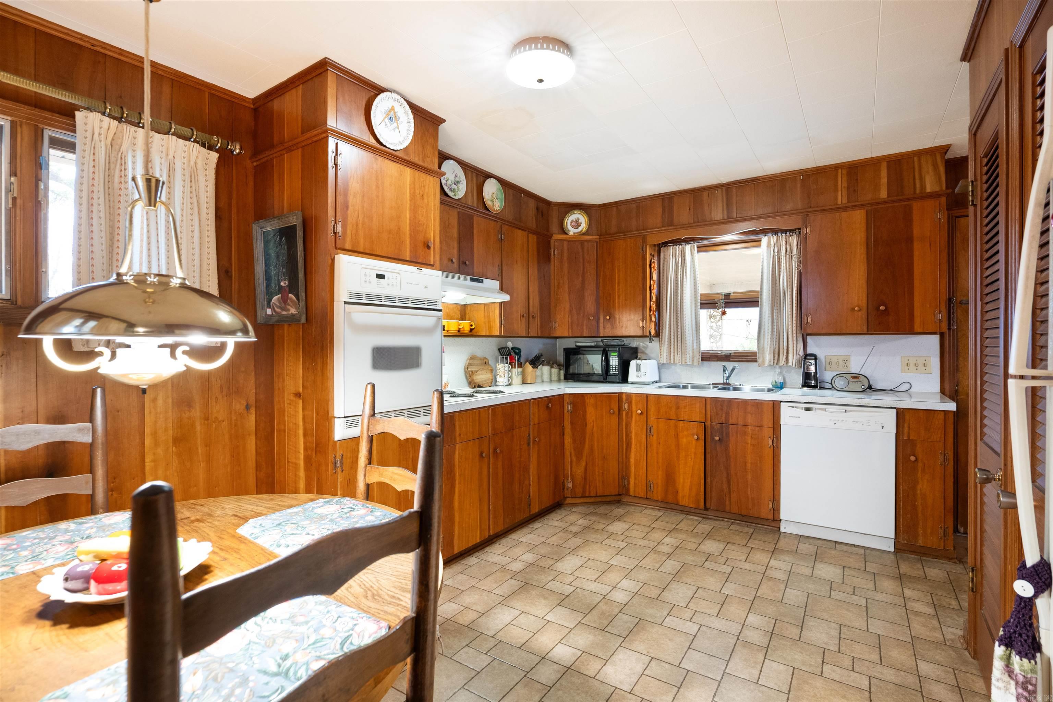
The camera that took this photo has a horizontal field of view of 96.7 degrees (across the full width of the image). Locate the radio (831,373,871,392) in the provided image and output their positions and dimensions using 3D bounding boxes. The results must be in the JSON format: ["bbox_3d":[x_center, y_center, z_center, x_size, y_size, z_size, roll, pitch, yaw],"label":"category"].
[{"bbox_3d":[2.296,0.223,3.315,0.228,0.137,0.120,0,1,34],"label":"radio"}]

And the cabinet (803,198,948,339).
[{"bbox_3d":[2.359,-0.532,3.223,0.760,0.830,0.320,0,1,34],"label":"cabinet"}]

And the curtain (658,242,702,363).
[{"bbox_3d":[1.317,-0.403,4.033,0.360,1.045,0.090,0,1,34],"label":"curtain"}]

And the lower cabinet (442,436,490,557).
[{"bbox_3d":[-0.576,0.834,2.868,0.580,0.630,0.400,0,0,34],"label":"lower cabinet"}]

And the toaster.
[{"bbox_3d":[1.046,0.191,4.136,0.195,0.205,0.265,0,1,34],"label":"toaster"}]

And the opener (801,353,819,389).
[{"bbox_3d":[2.110,0.158,3.478,0.106,0.262,0.120,0,1,34],"label":"opener"}]

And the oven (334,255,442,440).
[{"bbox_3d":[-0.842,-0.018,2.369,0.580,0.770,0.605,0,0,34],"label":"oven"}]

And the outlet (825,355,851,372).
[{"bbox_3d":[2.301,0.094,3.456,0.160,0.116,0.012,0,1,34],"label":"outlet"}]

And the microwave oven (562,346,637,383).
[{"bbox_3d":[0.673,0.122,4.236,0.534,0.304,0.390,0,0,33],"label":"microwave oven"}]

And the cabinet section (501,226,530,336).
[{"bbox_3d":[-0.211,-0.544,3.816,0.310,0.848,0.368,0,1,36],"label":"cabinet section"}]

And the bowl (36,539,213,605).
[{"bbox_3d":[-0.831,0.470,0.980,0.283,0.045,0.283,0,1,34],"label":"bowl"}]

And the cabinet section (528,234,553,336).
[{"bbox_3d":[-0.005,-0.551,4.101,0.310,0.848,0.335,0,1,36],"label":"cabinet section"}]

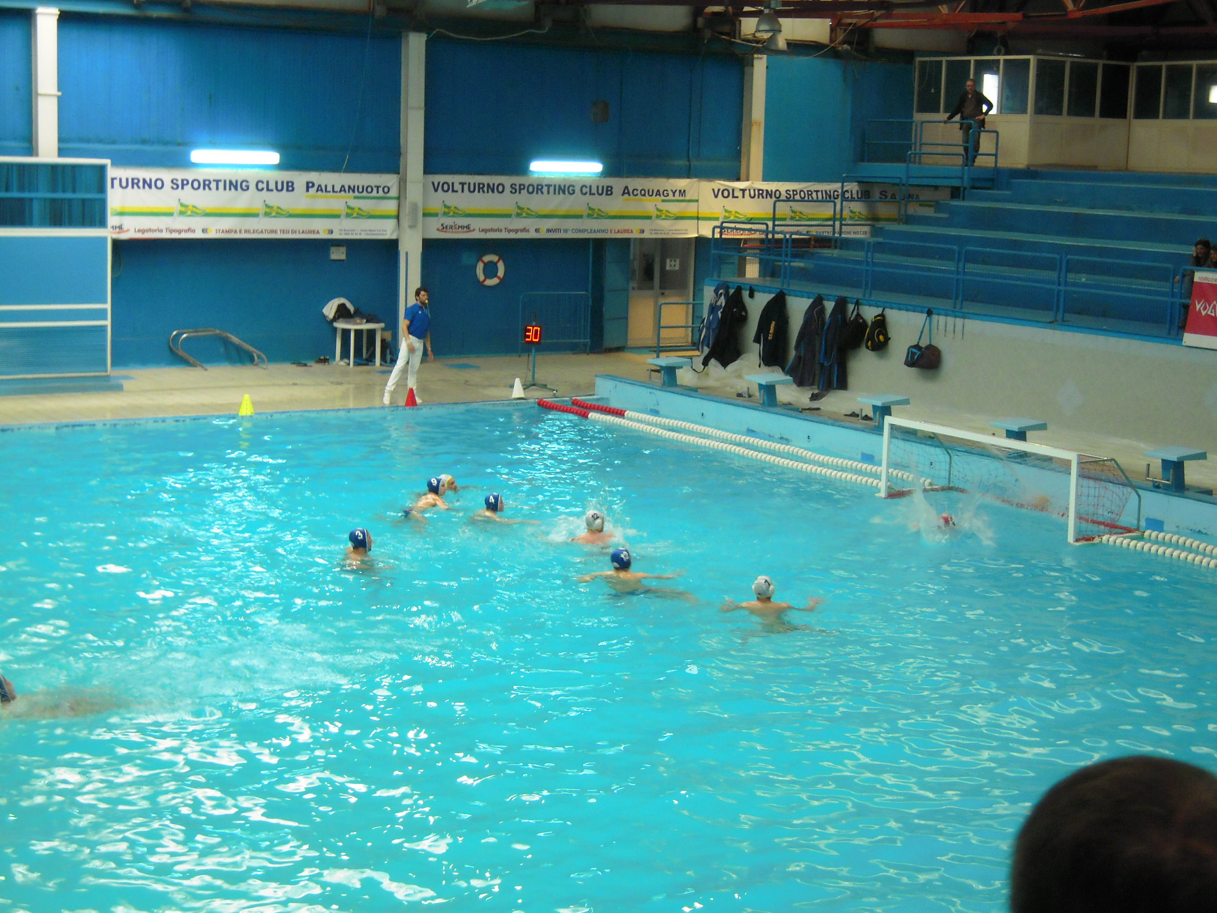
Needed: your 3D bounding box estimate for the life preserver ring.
[{"bbox_3d":[-2.151,-3.392,37.790,0.580,0.580,0.100,-4,10,-33],"label":"life preserver ring"}]

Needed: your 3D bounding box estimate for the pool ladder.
[{"bbox_3d":[-6.584,-1.806,35.080,1.526,0.680,0.641,-4,10,-32],"label":"pool ladder"}]

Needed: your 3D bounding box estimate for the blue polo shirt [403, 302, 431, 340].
[{"bbox_3d":[-2.886,-2.051,31.408,0.260,0.560,0.440,8,11,36],"label":"blue polo shirt"}]

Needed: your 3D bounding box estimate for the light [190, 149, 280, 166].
[{"bbox_3d":[-6.265,-5.014,34.782,1.550,0.200,0.130,-4,10,-33],"label":"light"}]

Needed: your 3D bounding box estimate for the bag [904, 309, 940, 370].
[{"bbox_3d":[4.505,-1.684,29.700,0.300,0.829,0.393,-4,10,-32],"label":"bag"}]

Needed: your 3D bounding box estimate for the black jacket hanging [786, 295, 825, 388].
[{"bbox_3d":[3.044,-1.781,32.031,0.280,1.369,0.548,-4,10,-32],"label":"black jacket hanging"}]

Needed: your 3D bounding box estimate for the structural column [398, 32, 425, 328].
[{"bbox_3d":[-3.494,-4.591,36.913,0.310,5.773,0.300,-4,10,-32],"label":"structural column"}]

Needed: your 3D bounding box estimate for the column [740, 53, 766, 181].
[{"bbox_3d":[2.823,-5.001,40.935,0.310,5.742,0.300,-4,10,-32],"label":"column"}]

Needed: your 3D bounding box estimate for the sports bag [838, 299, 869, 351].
[{"bbox_3d":[3.664,-1.973,31.053,0.250,0.733,0.358,-4,10,-32],"label":"sports bag"}]

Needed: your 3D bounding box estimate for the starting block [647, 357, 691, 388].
[{"bbox_3d":[0.933,-1.260,31.427,0.485,0.440,0.475,-4,10,-33],"label":"starting block"}]

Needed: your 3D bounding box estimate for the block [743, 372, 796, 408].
[{"bbox_3d":[2.293,-0.938,29.623,0.479,0.401,0.501,-4,10,-32],"label":"block"}]

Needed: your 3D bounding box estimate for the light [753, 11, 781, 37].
[{"bbox_3d":[2.634,-7.140,34.200,0.440,0.410,0.440,2,9,0],"label":"light"}]

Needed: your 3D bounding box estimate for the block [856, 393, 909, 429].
[{"bbox_3d":[3.625,-0.563,27.311,0.485,0.440,0.475,-4,10,-33],"label":"block"}]

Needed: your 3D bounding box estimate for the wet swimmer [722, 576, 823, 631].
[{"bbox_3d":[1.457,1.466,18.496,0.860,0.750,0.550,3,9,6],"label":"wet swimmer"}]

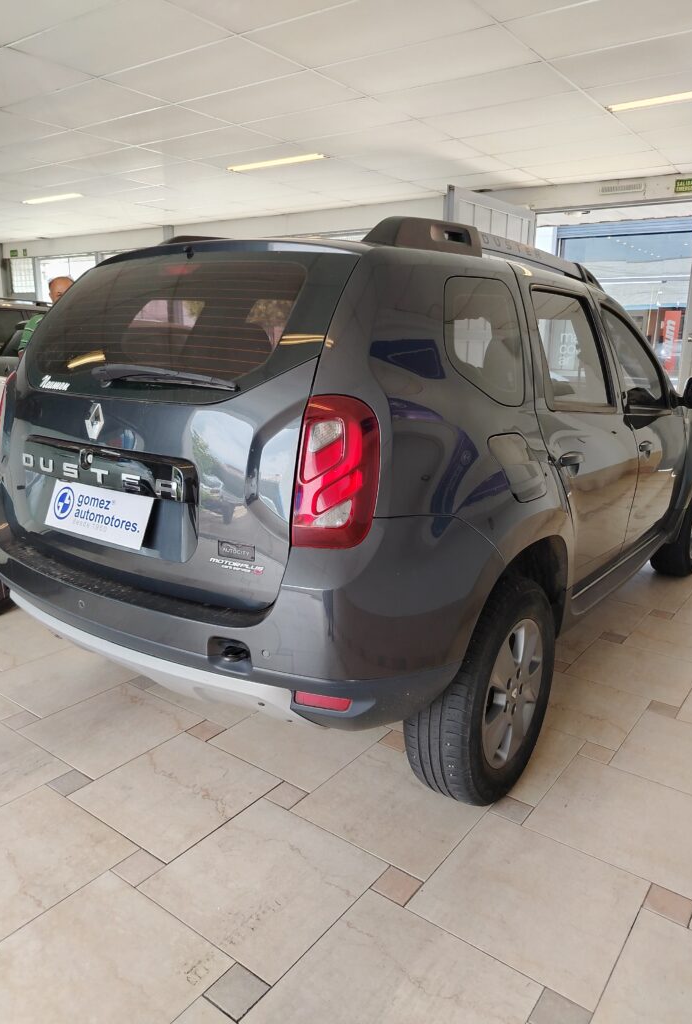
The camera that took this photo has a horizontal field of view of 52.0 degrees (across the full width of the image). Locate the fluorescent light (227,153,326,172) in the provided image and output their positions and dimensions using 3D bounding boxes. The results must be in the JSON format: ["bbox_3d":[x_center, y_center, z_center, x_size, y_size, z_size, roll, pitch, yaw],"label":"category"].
[{"bbox_3d":[-0.654,-3.186,6.487,1.220,0.065,0.120,11,17,35],"label":"fluorescent light"}]

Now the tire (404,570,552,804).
[{"bbox_3d":[0.424,0.512,2.148,0.225,0.675,0.680,11,16,35],"label":"tire"}]

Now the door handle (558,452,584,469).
[{"bbox_3d":[0.719,-0.163,2.262,0.045,0.045,0.200,11,16,35],"label":"door handle"}]

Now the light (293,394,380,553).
[{"bbox_3d":[-0.016,-0.090,1.567,0.170,0.355,0.155,8,15,28],"label":"light"}]

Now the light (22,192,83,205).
[{"bbox_3d":[-3.541,-3.772,8.553,1.220,0.065,0.120,11,17,35],"label":"light"}]

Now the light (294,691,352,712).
[{"bbox_3d":[-0.051,0.425,1.597,0.130,0.034,0.025,5,14,15],"label":"light"}]

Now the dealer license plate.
[{"bbox_3d":[-0.651,0.002,1.851,0.410,0.131,0.012,11,-5,35],"label":"dealer license plate"}]

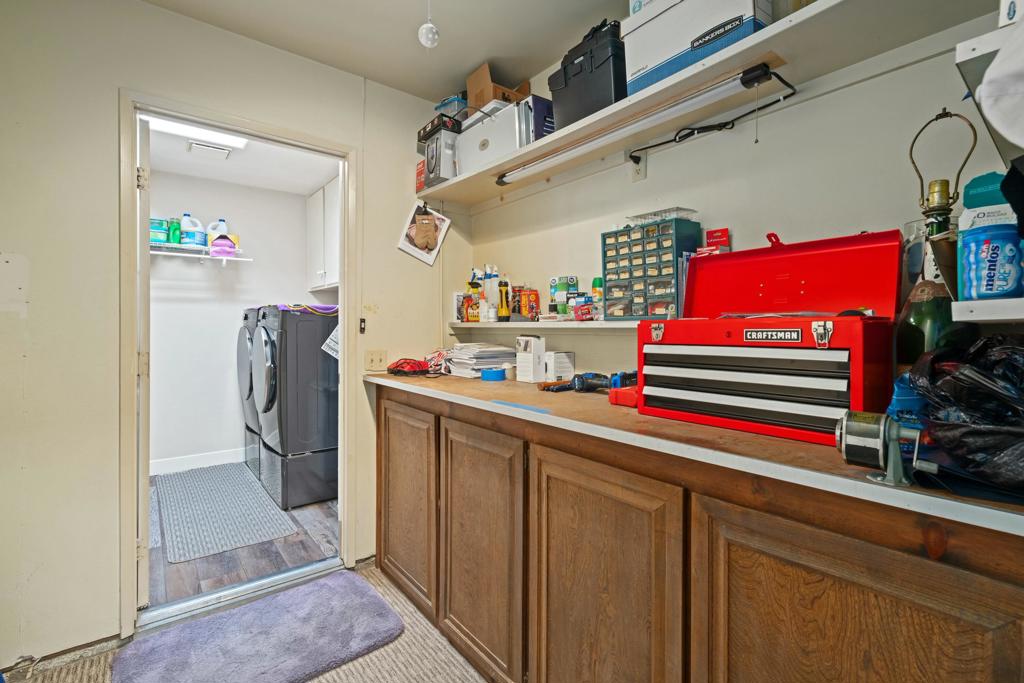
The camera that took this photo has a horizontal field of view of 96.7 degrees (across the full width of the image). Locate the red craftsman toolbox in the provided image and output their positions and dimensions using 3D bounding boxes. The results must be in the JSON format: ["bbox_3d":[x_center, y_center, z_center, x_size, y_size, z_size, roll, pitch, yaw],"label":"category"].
[{"bbox_3d":[0.625,-0.031,1.168,0.270,0.475,0.510,-1,1,-40],"label":"red craftsman toolbox"}]

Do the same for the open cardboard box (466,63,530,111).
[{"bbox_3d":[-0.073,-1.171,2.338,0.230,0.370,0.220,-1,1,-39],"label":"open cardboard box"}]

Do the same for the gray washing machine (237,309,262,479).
[{"bbox_3d":[-1.905,0.417,3.983,0.790,1.335,0.686,-1,1,-39],"label":"gray washing machine"}]

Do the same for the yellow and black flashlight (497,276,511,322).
[{"bbox_3d":[-0.037,-0.209,2.330,0.066,0.222,0.063,1,1,15],"label":"yellow and black flashlight"}]

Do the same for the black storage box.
[{"bbox_3d":[0.316,-0.910,1.640,0.190,0.300,0.285,-1,1,-39],"label":"black storage box"}]

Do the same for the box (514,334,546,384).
[{"bbox_3d":[0.089,0.085,2.119,0.082,0.209,0.110,0,1,-39],"label":"box"}]

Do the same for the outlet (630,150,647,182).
[{"bbox_3d":[0.502,-0.693,1.805,0.012,0.112,0.070,0,1,-39],"label":"outlet"}]

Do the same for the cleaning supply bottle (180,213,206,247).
[{"bbox_3d":[-2.641,-0.922,3.779,0.170,0.262,0.115,0,1,-39],"label":"cleaning supply bottle"}]

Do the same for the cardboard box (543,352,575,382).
[{"bbox_3d":[0.202,0.118,2.126,0.125,0.132,0.120,-1,1,-39],"label":"cardboard box"}]

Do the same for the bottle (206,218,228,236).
[{"bbox_3d":[-2.534,-0.918,3.915,0.165,0.265,0.115,0,1,-39],"label":"bottle"}]

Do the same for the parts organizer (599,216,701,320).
[{"bbox_3d":[0.510,-0.248,1.688,0.152,0.338,0.318,0,1,-39],"label":"parts organizer"}]

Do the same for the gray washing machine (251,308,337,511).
[{"bbox_3d":[-1.470,0.430,3.448,0.790,1.335,0.686,-1,1,-39],"label":"gray washing machine"}]

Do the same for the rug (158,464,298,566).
[{"bbox_3d":[-2.072,1.098,3.187,0.610,0.010,1.770,-1,1,-39],"label":"rug"}]

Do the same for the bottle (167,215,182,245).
[{"bbox_3d":[-2.686,-0.881,3.630,0.092,0.215,0.075,-1,1,-39],"label":"bottle"}]

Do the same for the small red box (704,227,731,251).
[{"bbox_3d":[0.690,-0.343,1.532,0.028,0.066,0.077,0,1,-39],"label":"small red box"}]

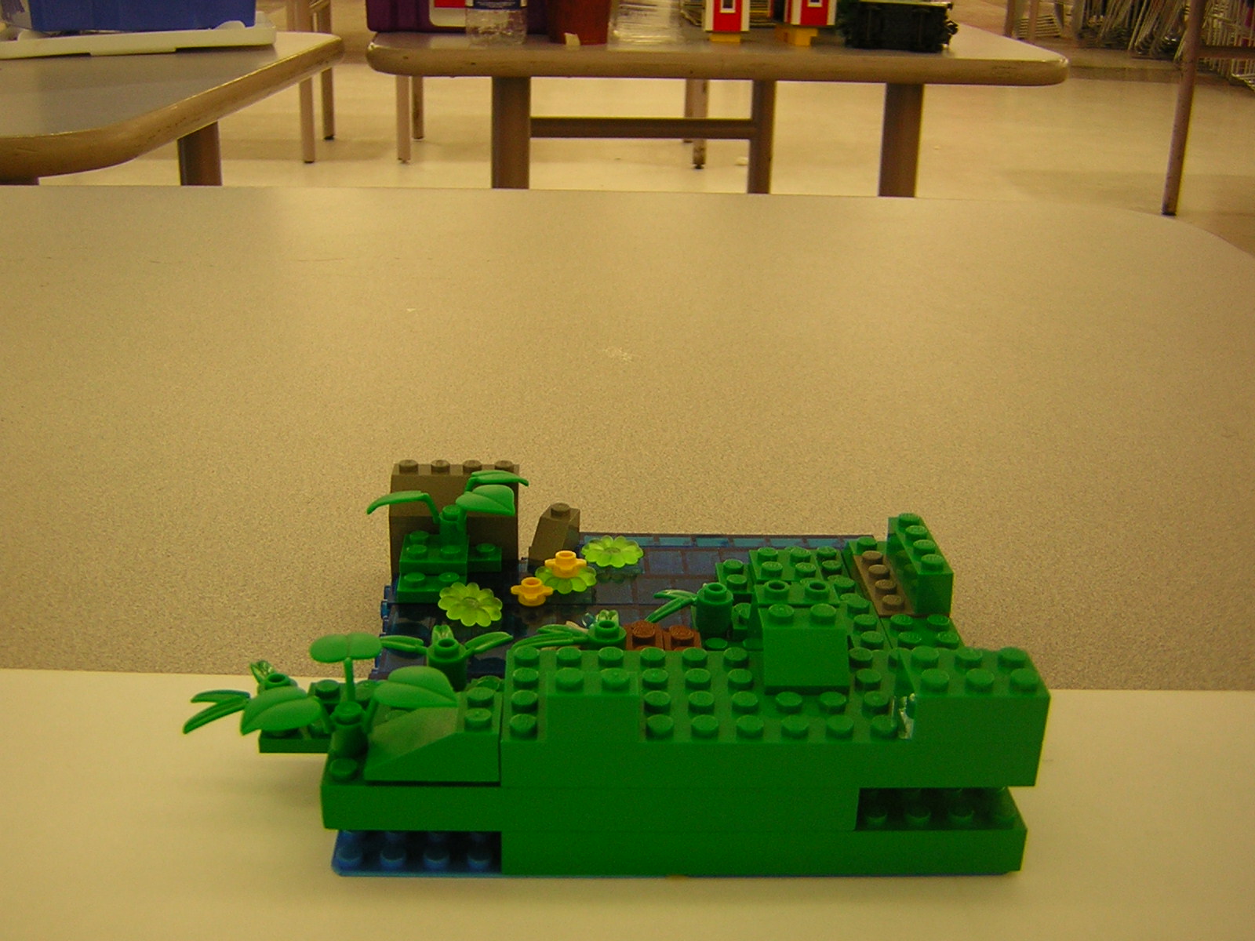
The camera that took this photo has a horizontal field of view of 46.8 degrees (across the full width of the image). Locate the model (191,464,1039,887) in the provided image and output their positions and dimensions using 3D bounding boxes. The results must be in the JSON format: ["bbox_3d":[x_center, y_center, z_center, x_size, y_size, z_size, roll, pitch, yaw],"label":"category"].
[{"bbox_3d":[-0.007,0.030,0.315,0.157,0.044,0.128,1,23,-3],"label":"model"}]

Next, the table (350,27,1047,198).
[{"bbox_3d":[0.031,-0.311,2.167,0.762,0.740,1.220,-1,23,-7],"label":"table"}]

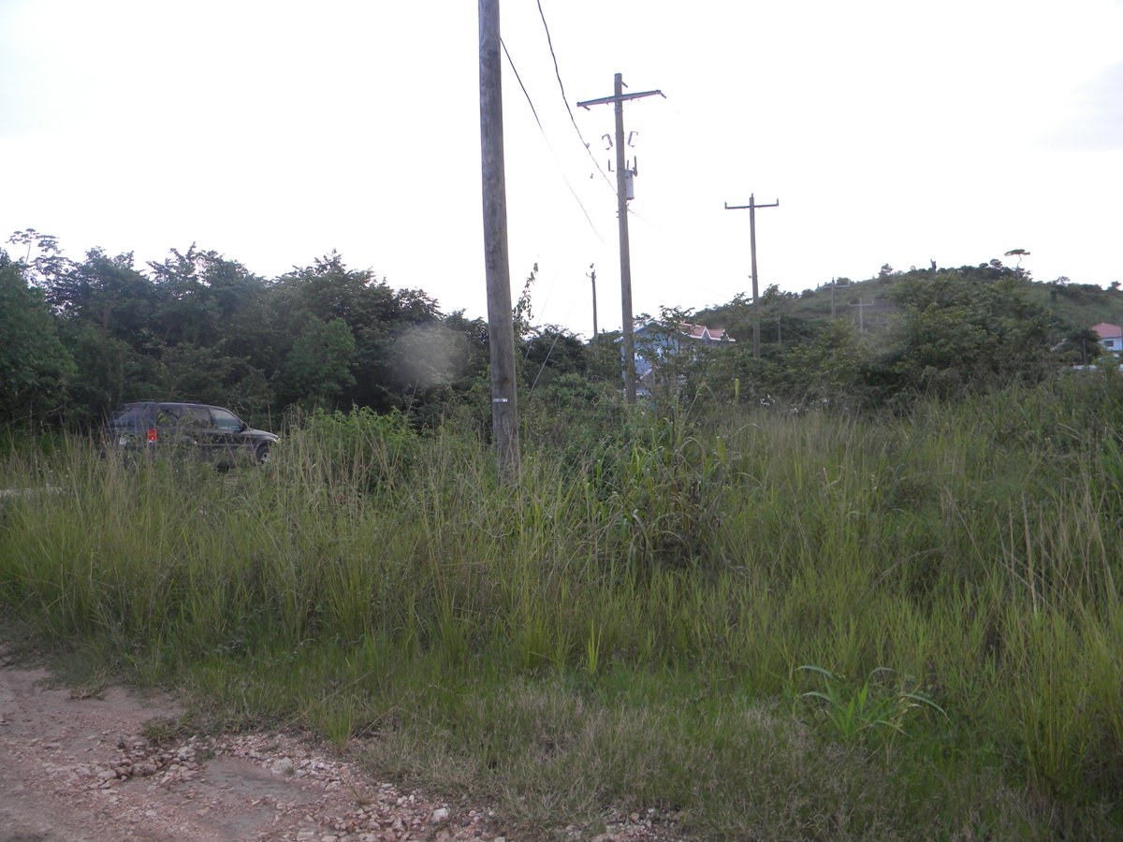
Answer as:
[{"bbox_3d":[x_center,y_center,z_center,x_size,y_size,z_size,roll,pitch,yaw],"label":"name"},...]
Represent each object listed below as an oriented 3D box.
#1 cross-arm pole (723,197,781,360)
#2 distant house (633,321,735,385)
[{"bbox_3d":[8.710,-4.915,40.623,2.440,10.500,0.360,-2,1,13],"label":"cross-arm pole"},{"bbox_3d":[9.867,-4.473,78.947,7.300,7.700,9.300,-1,2,34],"label":"distant house"}]

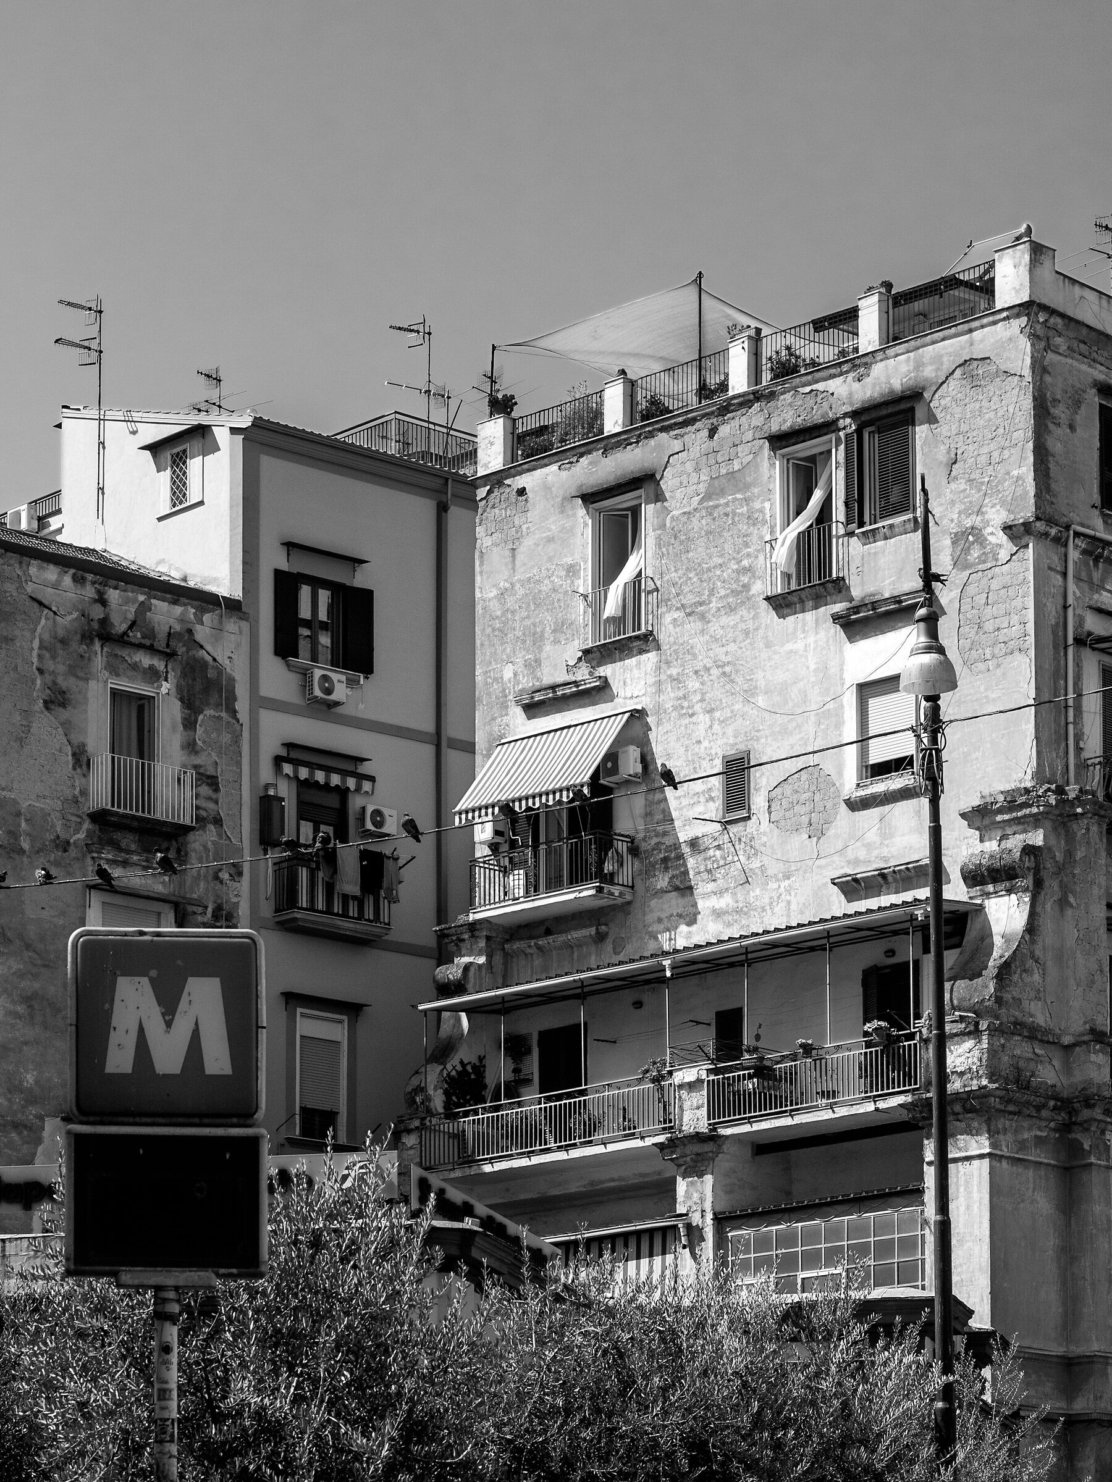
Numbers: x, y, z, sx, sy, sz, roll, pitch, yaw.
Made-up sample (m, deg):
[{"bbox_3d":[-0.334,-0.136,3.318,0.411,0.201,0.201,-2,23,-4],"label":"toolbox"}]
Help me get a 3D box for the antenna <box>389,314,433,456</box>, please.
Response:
[{"bbox_3d":[-2.798,-6.881,82.500,0.950,2.550,0.450,8,-16,-32],"label":"antenna"}]

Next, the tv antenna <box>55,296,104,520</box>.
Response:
[{"bbox_3d":[-8.732,-6.112,78.598,1.020,4.200,0.480,8,-16,-32],"label":"tv antenna"}]

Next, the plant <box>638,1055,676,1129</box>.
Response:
[{"bbox_3d":[1.675,5.872,71.634,0.500,1.150,0.500,13,-19,-43],"label":"plant"}]

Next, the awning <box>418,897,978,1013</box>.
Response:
[{"bbox_3d":[2.504,3.691,72.336,2.027,0.420,12.015,13,-19,-43],"label":"awning"}]

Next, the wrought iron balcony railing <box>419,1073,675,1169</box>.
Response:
[{"bbox_3d":[-0.212,6.497,73.243,0.100,0.963,6.221,13,-19,-43],"label":"wrought iron balcony railing"}]

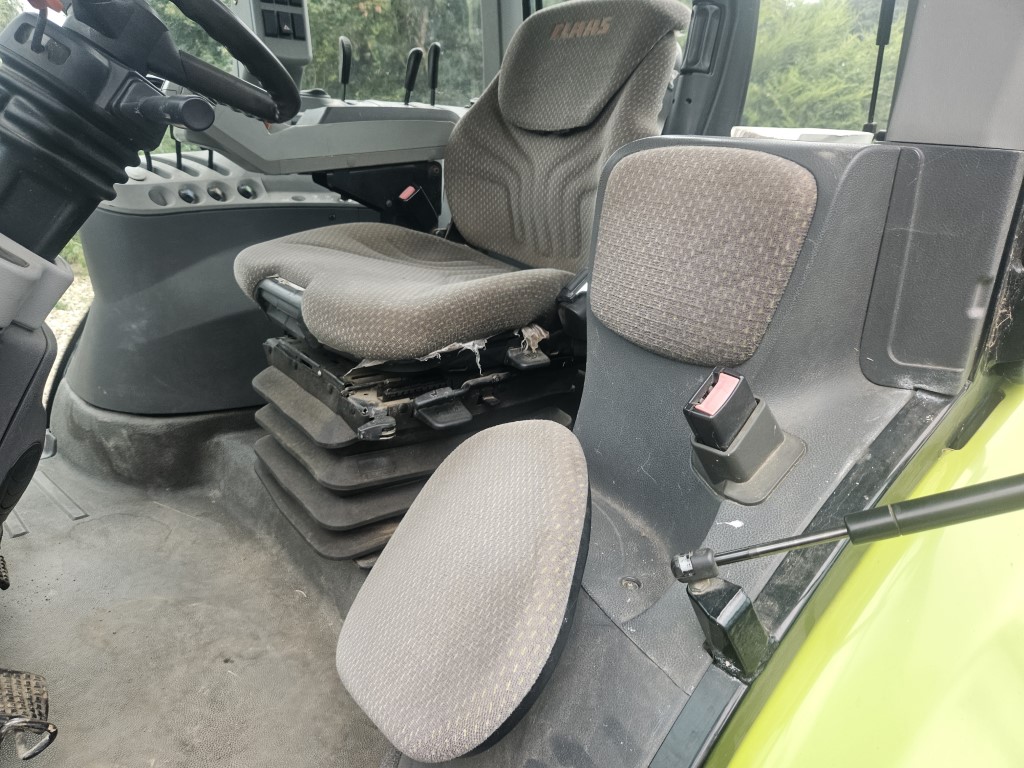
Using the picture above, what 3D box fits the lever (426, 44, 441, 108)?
[{"bbox_3d":[-0.192,-0.760,1.670,0.023,0.138,0.024,21,25,37],"label":"lever"}]

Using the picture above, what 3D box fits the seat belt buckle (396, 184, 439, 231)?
[{"bbox_3d":[-0.202,-0.381,1.456,0.027,0.080,0.048,36,78,33],"label":"seat belt buckle"}]

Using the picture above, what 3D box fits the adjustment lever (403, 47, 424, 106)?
[{"bbox_3d":[-0.240,-0.746,1.650,0.023,0.130,0.024,21,14,37],"label":"adjustment lever"}]

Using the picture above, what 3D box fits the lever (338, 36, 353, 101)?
[{"bbox_3d":[-0.385,-0.728,1.570,0.023,0.130,0.024,21,23,37],"label":"lever"}]

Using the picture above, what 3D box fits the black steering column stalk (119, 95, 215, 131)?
[{"bbox_3d":[-0.354,-0.276,0.691,0.132,0.032,0.032,17,30,33],"label":"black steering column stalk"}]

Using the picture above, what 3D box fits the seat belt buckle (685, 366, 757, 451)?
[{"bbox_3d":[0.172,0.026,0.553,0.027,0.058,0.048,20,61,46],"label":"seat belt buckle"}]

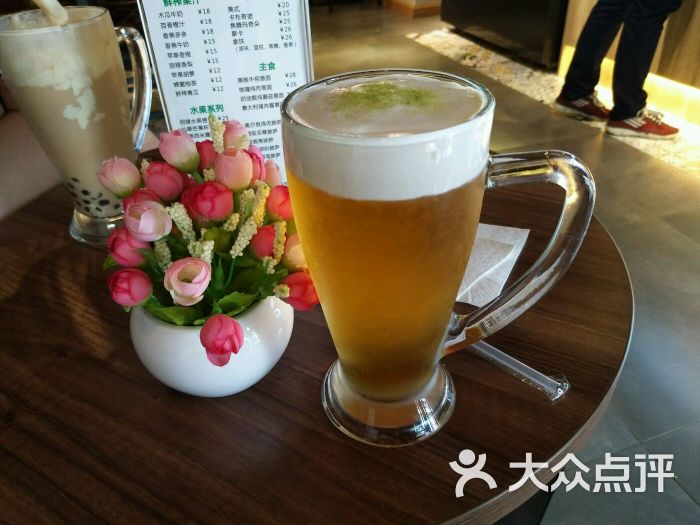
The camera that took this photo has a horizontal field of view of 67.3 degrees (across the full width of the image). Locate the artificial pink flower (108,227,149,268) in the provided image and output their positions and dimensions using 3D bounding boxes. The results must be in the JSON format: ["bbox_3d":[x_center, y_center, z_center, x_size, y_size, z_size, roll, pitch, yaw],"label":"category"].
[{"bbox_3d":[-0.122,-0.008,0.289,0.023,0.022,0.022,31,20,-34],"label":"artificial pink flower"}]

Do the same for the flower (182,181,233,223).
[{"bbox_3d":[-0.073,-0.031,0.268,0.024,0.022,0.023,-11,5,-11],"label":"flower"}]

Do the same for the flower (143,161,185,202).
[{"bbox_3d":[-0.101,-0.044,0.286,0.022,0.022,0.022,-20,29,0],"label":"flower"}]

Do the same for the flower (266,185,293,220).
[{"bbox_3d":[-0.038,-0.034,0.302,0.023,0.022,0.022,-44,37,12],"label":"flower"}]

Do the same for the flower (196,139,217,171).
[{"bbox_3d":[-0.083,-0.061,0.303,0.021,0.022,0.021,-7,30,0],"label":"flower"}]

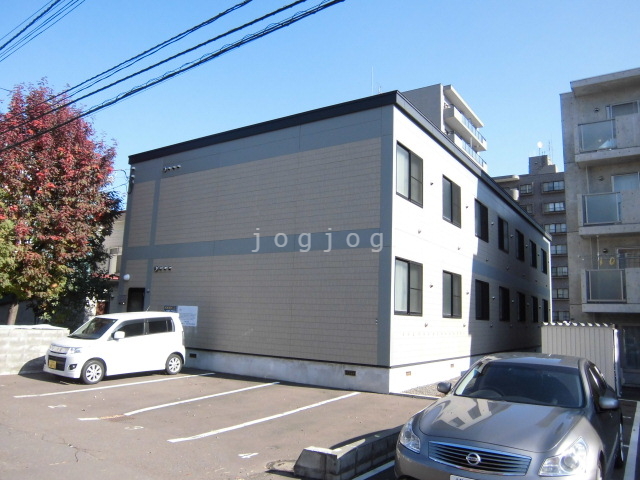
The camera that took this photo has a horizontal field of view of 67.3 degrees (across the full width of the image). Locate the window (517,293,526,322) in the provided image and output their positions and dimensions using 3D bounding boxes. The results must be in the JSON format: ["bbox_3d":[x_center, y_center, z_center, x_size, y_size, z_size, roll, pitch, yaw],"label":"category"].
[{"bbox_3d":[9.211,3.090,21.962,0.100,1.340,1.660,-4,-11,34],"label":"window"}]

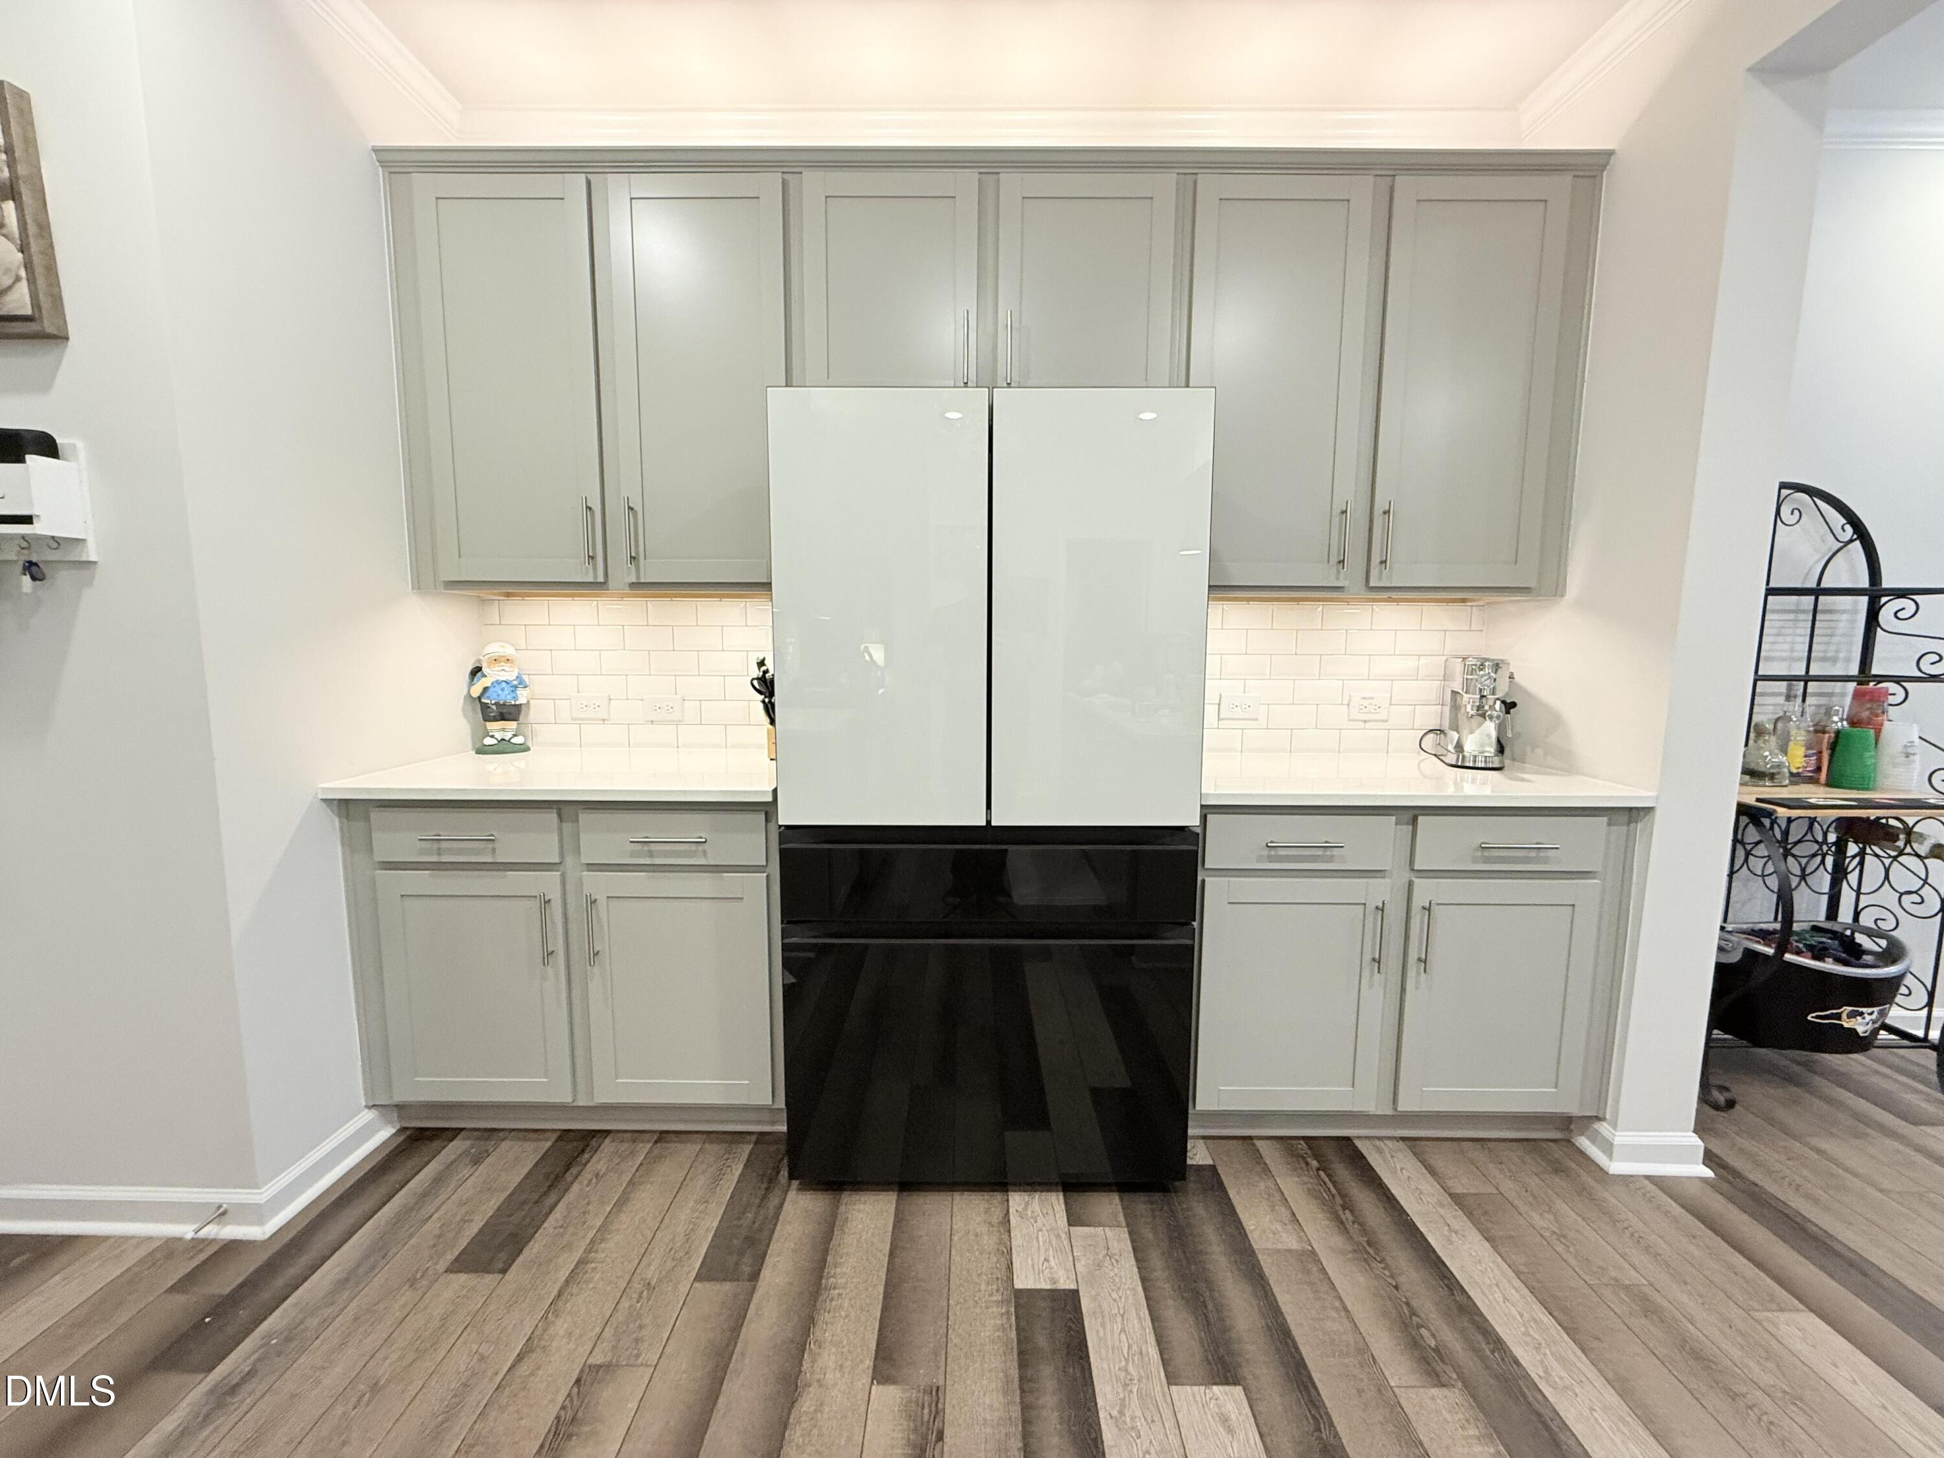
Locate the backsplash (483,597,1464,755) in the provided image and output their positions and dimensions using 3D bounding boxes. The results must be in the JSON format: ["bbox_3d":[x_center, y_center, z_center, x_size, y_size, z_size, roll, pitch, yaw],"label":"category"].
[{"bbox_3d":[0.033,-0.163,2.473,3.133,0.475,0.012,0,6,0],"label":"backsplash"}]

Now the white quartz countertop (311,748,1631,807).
[{"bbox_3d":[0.030,0.125,2.175,3.135,0.030,0.657,0,6,0],"label":"white quartz countertop"}]

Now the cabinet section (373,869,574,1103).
[{"bbox_3d":[-1.185,0.597,2.132,0.445,0.580,0.500,0,6,0],"label":"cabinet section"}]

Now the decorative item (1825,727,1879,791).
[{"bbox_3d":[2.605,0.084,2.320,0.100,0.184,0.100,0,6,0],"label":"decorative item"}]

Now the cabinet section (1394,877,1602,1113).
[{"bbox_3d":[1.248,0.611,2.111,0.445,0.580,0.500,0,6,0],"label":"cabinet section"}]

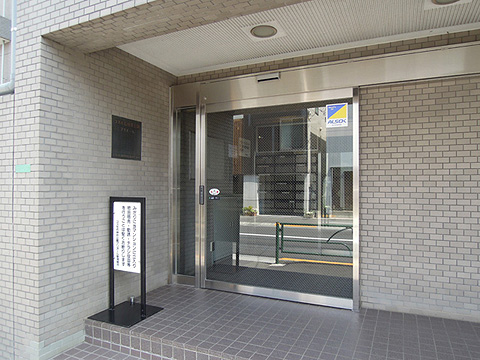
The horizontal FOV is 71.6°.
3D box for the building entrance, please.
[{"bbox_3d":[0.157,0.127,3.551,2.108,2.157,0.140,0,-1,24],"label":"building entrance"}]

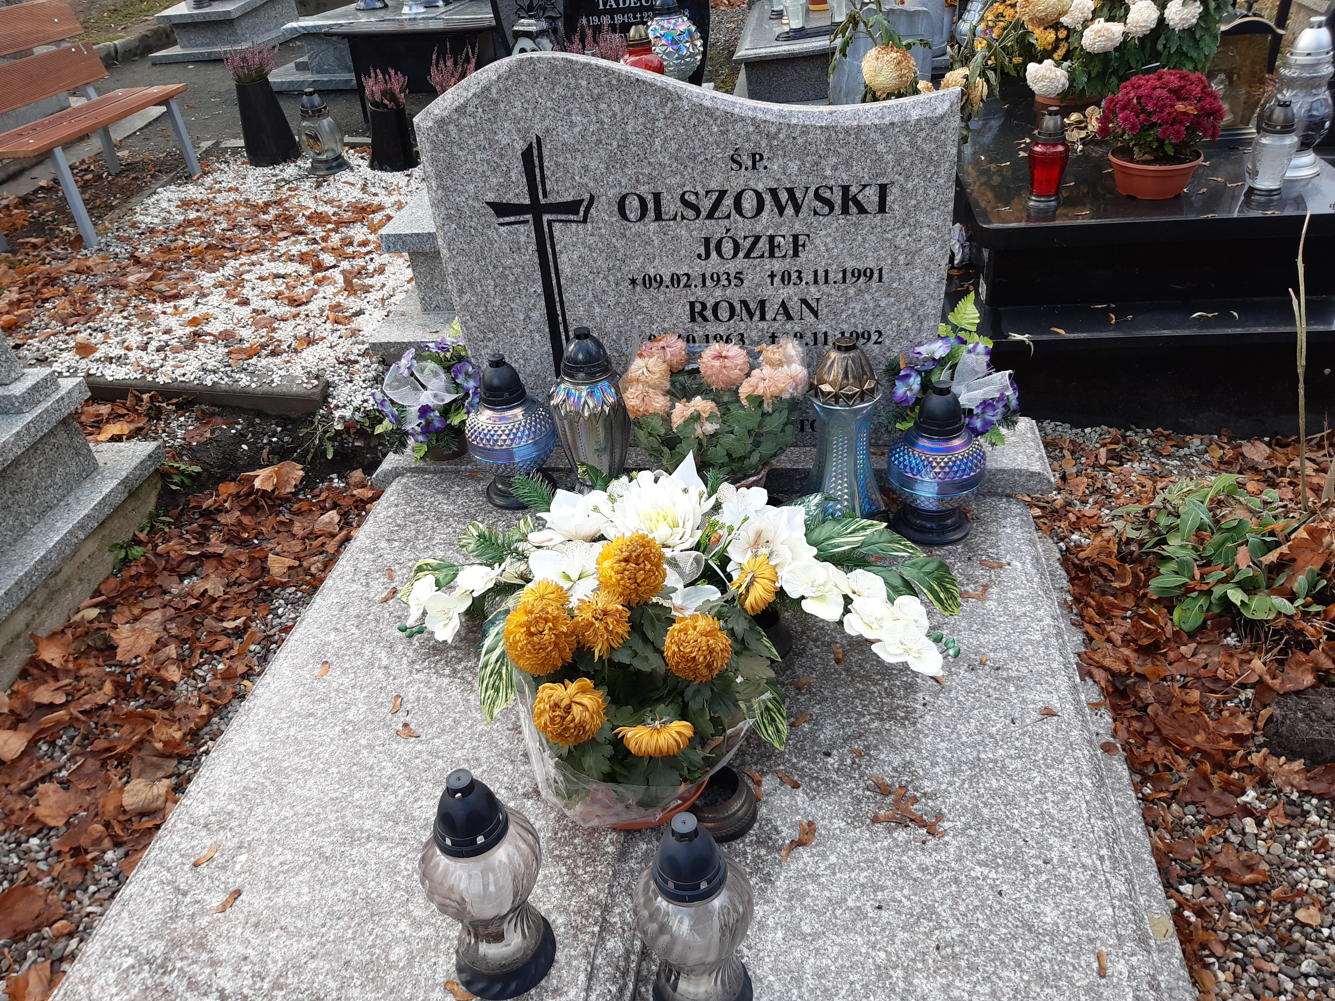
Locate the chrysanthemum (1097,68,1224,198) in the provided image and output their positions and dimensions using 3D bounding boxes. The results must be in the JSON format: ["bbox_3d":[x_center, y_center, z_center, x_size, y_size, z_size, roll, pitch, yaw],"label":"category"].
[{"bbox_3d":[1.149,-0.869,2.339,0.285,0.260,0.280,1,34,10],"label":"chrysanthemum"}]

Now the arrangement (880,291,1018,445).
[{"bbox_3d":[0.474,-0.221,1.679,0.235,0.270,0.200,-10,33,-8],"label":"arrangement"}]

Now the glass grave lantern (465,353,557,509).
[{"bbox_3d":[-0.271,-0.129,1.723,0.156,0.268,0.156,0,33,9],"label":"glass grave lantern"}]

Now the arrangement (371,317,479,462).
[{"bbox_3d":[-0.431,-0.195,1.814,0.205,0.245,0.185,10,35,22],"label":"arrangement"}]

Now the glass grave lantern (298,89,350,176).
[{"bbox_3d":[-1.680,-1.795,4.836,0.205,0.360,0.205,-1,34,7],"label":"glass grave lantern"}]

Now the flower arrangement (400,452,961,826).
[{"bbox_3d":[0.005,0.139,1.344,0.765,0.315,0.510,1,34,10],"label":"flower arrangement"}]

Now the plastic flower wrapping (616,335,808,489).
[{"bbox_3d":[0.088,-0.126,1.752,0.295,0.295,0.270,1,34,10],"label":"plastic flower wrapping"}]

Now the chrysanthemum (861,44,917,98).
[{"bbox_3d":[0.542,-1.049,2.450,0.132,0.122,0.132,1,34,10],"label":"chrysanthemum"}]

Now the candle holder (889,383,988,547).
[{"bbox_3d":[0.426,-0.069,1.580,0.156,0.268,0.156,0,33,9],"label":"candle holder"}]

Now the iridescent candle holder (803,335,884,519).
[{"bbox_3d":[0.301,-0.126,1.704,0.138,0.314,0.138,1,34,10],"label":"iridescent candle holder"}]

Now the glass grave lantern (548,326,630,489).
[{"bbox_3d":[-0.125,-0.141,1.677,0.137,0.316,0.137,0,33,9],"label":"glass grave lantern"}]

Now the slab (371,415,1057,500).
[{"bbox_3d":[0.061,-0.081,1.866,1.220,0.070,0.201,0,33,9],"label":"slab"}]

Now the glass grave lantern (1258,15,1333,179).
[{"bbox_3d":[1.489,-0.961,2.364,0.175,0.330,0.175,1,34,10],"label":"glass grave lantern"}]

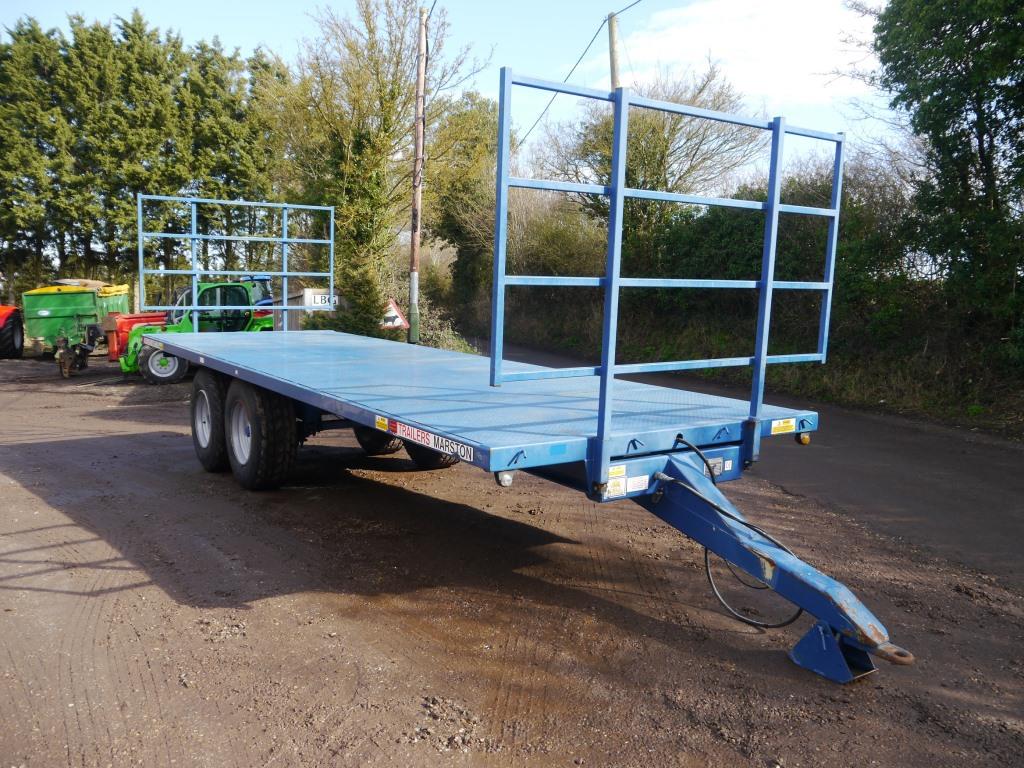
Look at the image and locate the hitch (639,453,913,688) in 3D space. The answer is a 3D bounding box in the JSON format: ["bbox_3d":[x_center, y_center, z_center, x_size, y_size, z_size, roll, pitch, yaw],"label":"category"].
[{"bbox_3d":[1.245,0.860,4.109,0.270,0.842,1.587,-4,6,-34],"label":"hitch"}]

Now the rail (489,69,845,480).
[{"bbox_3d":[0.938,-0.459,4.338,2.420,1.910,0.060,-4,9,-34],"label":"rail"}]

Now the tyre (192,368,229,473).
[{"bbox_3d":[-3.006,0.376,8.565,0.365,1.065,1.065,-4,6,-34],"label":"tyre"}]

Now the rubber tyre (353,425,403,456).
[{"bbox_3d":[-1.481,0.293,9.614,0.365,1.065,1.065,-4,6,-34],"label":"rubber tyre"}]

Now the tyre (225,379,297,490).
[{"bbox_3d":[-2.274,0.428,7.503,0.365,1.065,1.065,-4,6,-34],"label":"tyre"}]

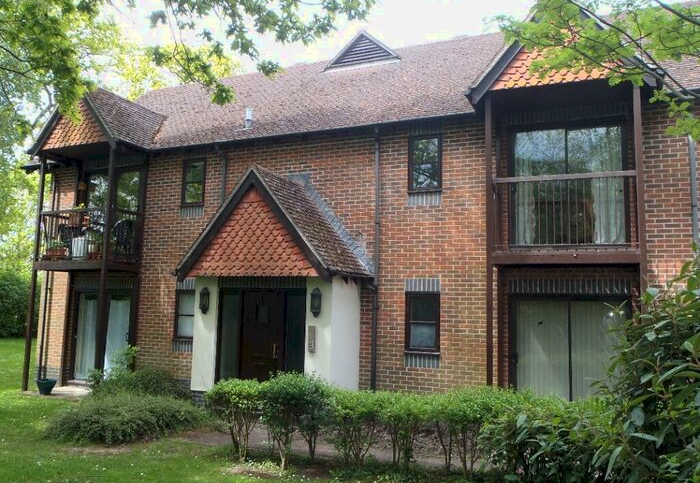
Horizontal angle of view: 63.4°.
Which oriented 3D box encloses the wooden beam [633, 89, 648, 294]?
[{"bbox_3d":[3.914,0.300,7.548,0.085,5.070,0.085,-2,-7,23],"label":"wooden beam"}]

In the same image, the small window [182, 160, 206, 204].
[{"bbox_3d":[-3.272,-1.236,11.860,0.595,1.009,0.090,-1,-7,24],"label":"small window"}]

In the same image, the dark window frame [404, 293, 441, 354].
[{"bbox_3d":[1.255,1.372,9.625,0.615,1.030,0.090,-2,-7,23],"label":"dark window frame"}]

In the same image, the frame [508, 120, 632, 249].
[{"bbox_3d":[3.371,-0.909,8.883,1.784,2.022,0.100,-1,-7,24],"label":"frame"}]

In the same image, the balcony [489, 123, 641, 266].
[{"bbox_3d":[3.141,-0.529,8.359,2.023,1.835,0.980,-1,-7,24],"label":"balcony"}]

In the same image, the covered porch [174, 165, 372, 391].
[{"bbox_3d":[-1.345,0.858,9.925,3.070,4.170,1.520,-2,-7,23],"label":"covered porch"}]

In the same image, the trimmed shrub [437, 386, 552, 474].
[{"bbox_3d":[1.577,2.141,6.308,1.250,0.940,0.800,-2,-7,23],"label":"trimmed shrub"}]

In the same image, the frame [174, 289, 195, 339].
[{"bbox_3d":[-3.305,1.505,11.590,0.600,1.010,0.090,-2,-7,23],"label":"frame"}]

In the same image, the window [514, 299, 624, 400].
[{"bbox_3d":[3.371,1.838,8.712,1.740,2.040,0.110,-2,-7,23],"label":"window"}]

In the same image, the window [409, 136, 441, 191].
[{"bbox_3d":[1.330,-1.365,9.938,0.610,1.070,0.090,-2,-7,23],"label":"window"}]

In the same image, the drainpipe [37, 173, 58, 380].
[{"bbox_3d":[-7.070,0.799,13.229,0.075,4.871,0.080,-1,-7,24],"label":"drainpipe"}]

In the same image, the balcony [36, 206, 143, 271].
[{"bbox_3d":[-5.628,0.012,12.213,2.115,1.293,0.980,-1,-7,24],"label":"balcony"}]

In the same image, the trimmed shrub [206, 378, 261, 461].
[{"bbox_3d":[-1.463,2.282,7.329,0.680,1.010,0.680,1,-6,0],"label":"trimmed shrub"}]

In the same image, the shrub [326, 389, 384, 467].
[{"bbox_3d":[0.090,2.314,7.127,0.680,0.970,0.680,1,-6,0],"label":"shrub"}]

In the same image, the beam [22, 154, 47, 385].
[{"bbox_3d":[-6.708,0.637,12.123,0.085,4.970,0.085,-2,-7,23],"label":"beam"}]

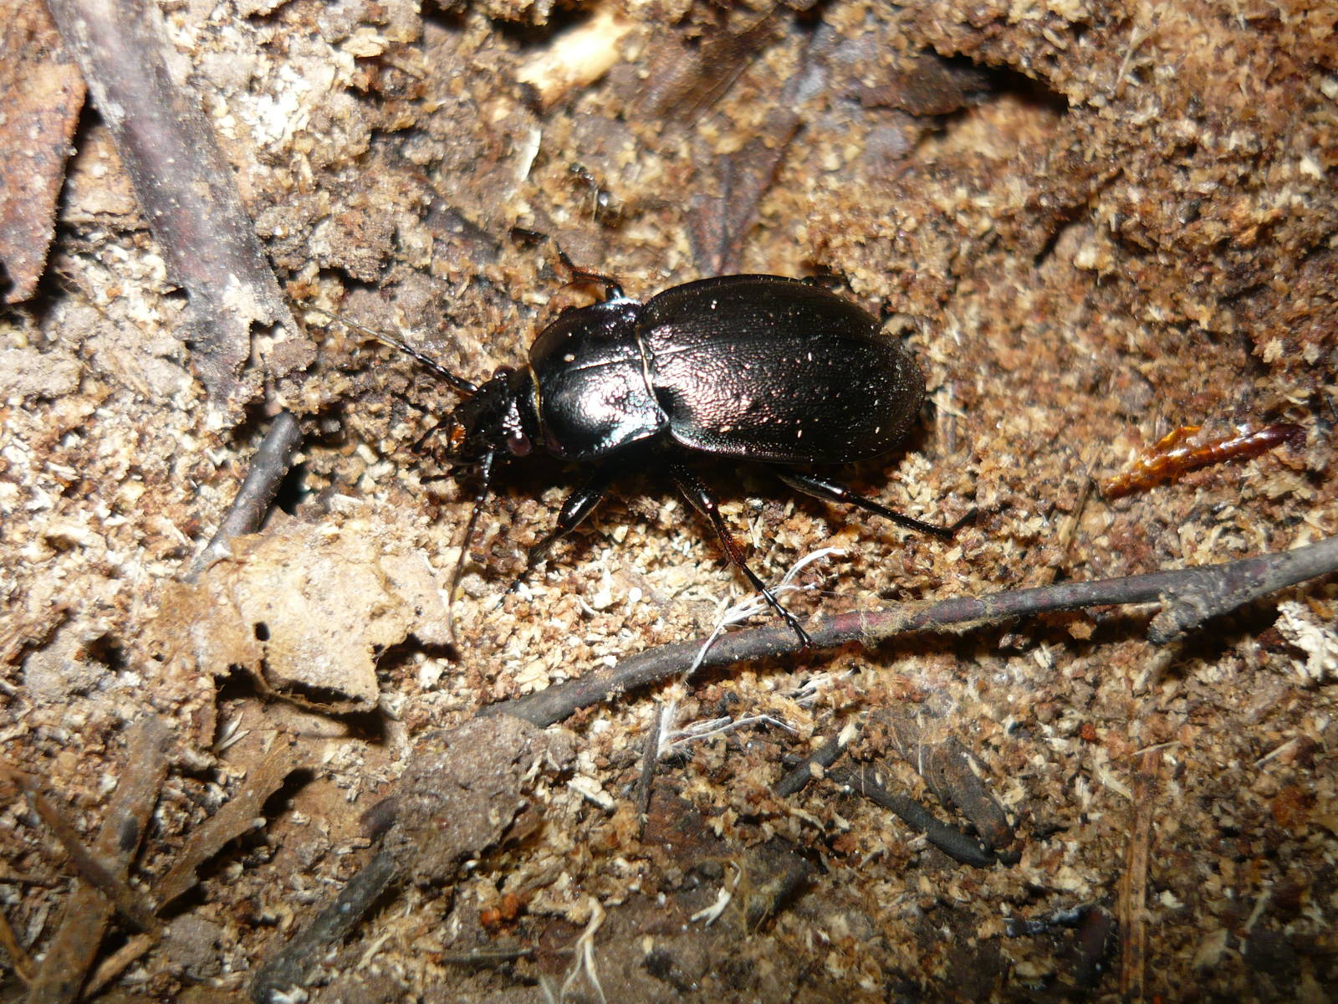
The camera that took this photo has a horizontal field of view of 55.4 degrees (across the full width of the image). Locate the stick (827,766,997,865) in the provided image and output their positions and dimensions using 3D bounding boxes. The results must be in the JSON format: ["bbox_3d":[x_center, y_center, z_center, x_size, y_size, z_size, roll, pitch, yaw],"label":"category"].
[{"bbox_3d":[0.012,0.015,0.061,0.009,0.001,0.001,26,68,12],"label":"stick"}]

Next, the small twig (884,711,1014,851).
[{"bbox_3d":[0.013,0.013,0.062,0.002,0.001,0.008,-37,70,-16],"label":"small twig"}]

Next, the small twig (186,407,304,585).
[{"bbox_3d":[-0.023,0.000,0.068,0.001,0.001,0.010,21,67,10],"label":"small twig"}]

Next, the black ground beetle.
[{"bbox_3d":[-0.001,-0.003,0.065,0.031,0.009,0.021,-7,65,-3],"label":"black ground beetle"}]

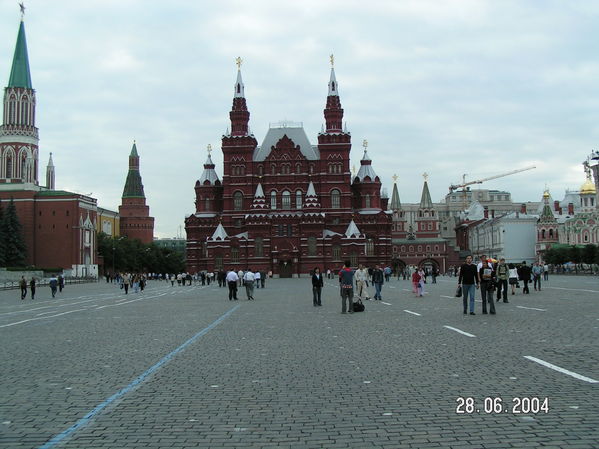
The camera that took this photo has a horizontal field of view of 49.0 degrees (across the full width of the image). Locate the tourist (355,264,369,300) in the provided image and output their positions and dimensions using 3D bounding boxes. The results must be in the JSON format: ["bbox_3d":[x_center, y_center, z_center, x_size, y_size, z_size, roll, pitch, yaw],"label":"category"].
[{"bbox_3d":[3.061,2.845,32.300,0.650,1.760,0.500,1,-4,-19],"label":"tourist"}]

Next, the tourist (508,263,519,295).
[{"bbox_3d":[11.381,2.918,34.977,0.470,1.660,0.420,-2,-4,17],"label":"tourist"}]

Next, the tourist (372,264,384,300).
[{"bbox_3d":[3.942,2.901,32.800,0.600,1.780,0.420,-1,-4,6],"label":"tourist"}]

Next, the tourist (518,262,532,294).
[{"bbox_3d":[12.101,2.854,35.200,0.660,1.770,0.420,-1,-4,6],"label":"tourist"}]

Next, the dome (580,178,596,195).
[{"bbox_3d":[73.855,-9.711,168.000,4.100,4.100,4.100,-1,-4,0],"label":"dome"}]

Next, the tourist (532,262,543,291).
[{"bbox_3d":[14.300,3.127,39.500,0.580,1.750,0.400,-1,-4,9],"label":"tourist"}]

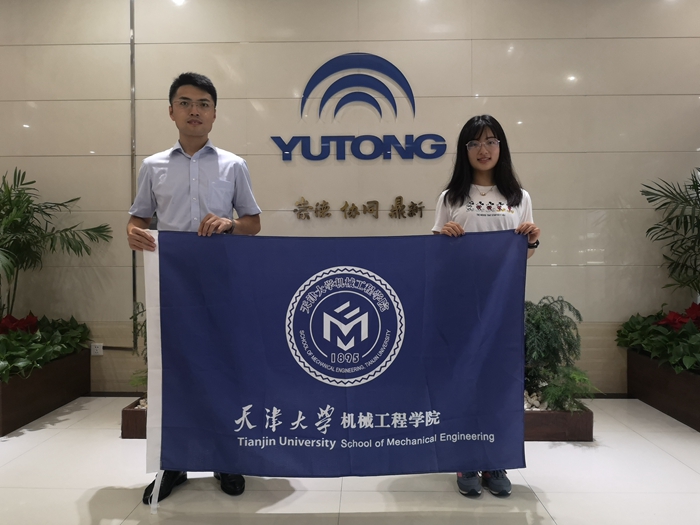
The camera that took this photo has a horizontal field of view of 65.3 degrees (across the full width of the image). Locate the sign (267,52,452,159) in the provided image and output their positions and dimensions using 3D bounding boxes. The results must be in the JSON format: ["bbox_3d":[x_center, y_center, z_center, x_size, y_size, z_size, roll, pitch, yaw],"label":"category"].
[{"bbox_3d":[0.059,-1.047,3.672,1.189,0.727,0.050,0,1,2],"label":"sign"}]

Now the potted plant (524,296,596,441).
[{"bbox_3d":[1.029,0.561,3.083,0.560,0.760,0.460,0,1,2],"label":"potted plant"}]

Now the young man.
[{"bbox_3d":[-0.674,0.070,2.371,0.565,1.785,0.410,0,1,0],"label":"young man"}]

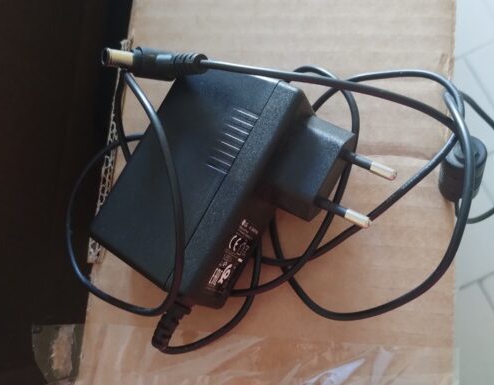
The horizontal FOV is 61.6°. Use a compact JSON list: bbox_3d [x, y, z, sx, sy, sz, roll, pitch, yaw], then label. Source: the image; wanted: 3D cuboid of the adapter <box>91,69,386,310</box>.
[{"bbox_3d":[-0.001,0.002,0.151,0.086,0.028,0.079,27,90,27],"label":"adapter"}]

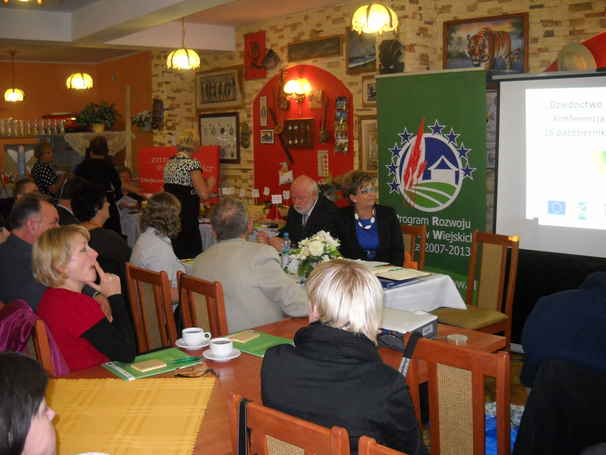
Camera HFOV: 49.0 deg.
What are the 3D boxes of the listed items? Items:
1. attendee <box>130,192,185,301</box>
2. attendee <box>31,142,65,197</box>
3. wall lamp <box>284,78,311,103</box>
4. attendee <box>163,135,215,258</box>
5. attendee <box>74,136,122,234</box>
[{"bbox_3d":[-0.697,0.441,3.711,0.460,1.270,0.680,4,9,30],"label":"attendee"},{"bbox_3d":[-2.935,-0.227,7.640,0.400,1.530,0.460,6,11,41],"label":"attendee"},{"bbox_3d":[-0.050,-1.511,7.365,0.290,0.280,0.200,5,10,40],"label":"wall lamp"},{"bbox_3d":[-1.323,-0.218,7.737,0.500,1.680,0.370,2,8,22],"label":"attendee"},{"bbox_3d":[-2.115,-0.162,6.944,0.480,1.580,0.380,-2,8,-7],"label":"attendee"}]

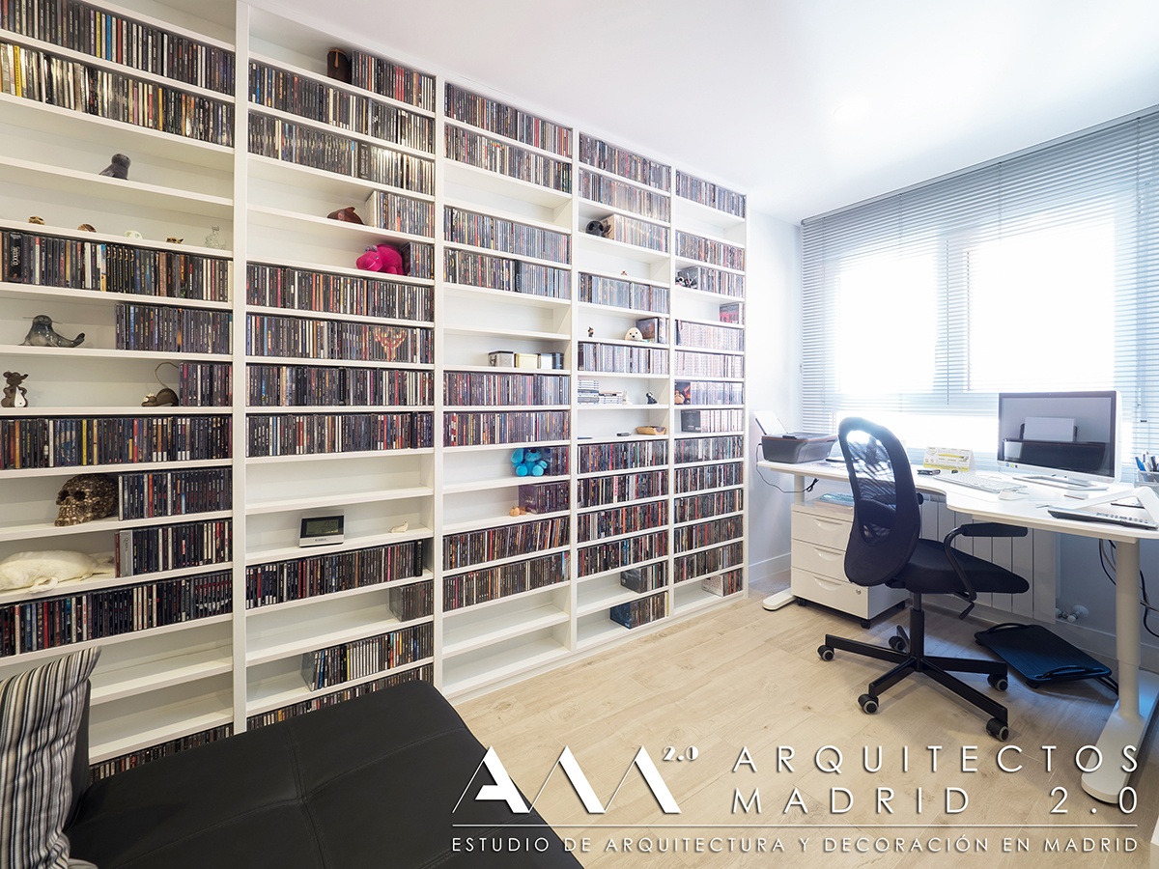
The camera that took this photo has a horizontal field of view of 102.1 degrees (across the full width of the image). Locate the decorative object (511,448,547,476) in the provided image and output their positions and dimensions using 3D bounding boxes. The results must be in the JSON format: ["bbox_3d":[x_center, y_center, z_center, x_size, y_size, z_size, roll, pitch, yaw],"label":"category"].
[{"bbox_3d":[-0.227,0.124,2.113,0.150,0.130,0.105,0,2,-12],"label":"decorative object"}]

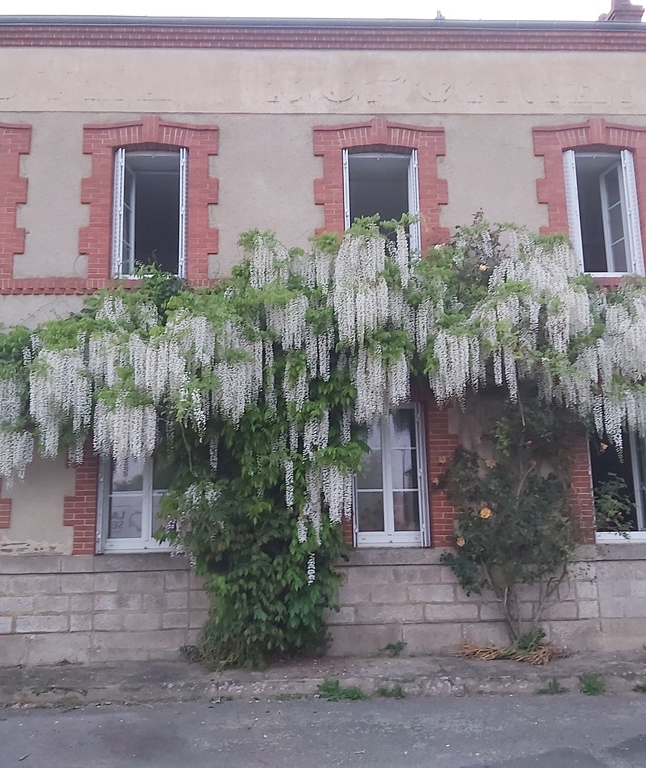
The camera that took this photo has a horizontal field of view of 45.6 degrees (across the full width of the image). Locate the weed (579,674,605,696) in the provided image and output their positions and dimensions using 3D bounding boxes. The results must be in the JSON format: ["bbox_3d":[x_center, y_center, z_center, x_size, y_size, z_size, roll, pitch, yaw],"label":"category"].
[{"bbox_3d":[2.399,2.675,6.849,0.216,0.156,0.180,-1,-10,-2],"label":"weed"}]

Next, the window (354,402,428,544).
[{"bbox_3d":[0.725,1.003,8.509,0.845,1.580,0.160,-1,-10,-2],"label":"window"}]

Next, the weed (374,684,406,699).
[{"bbox_3d":[0.611,2.819,7.062,0.295,0.112,0.180,-1,-11,-3],"label":"weed"}]

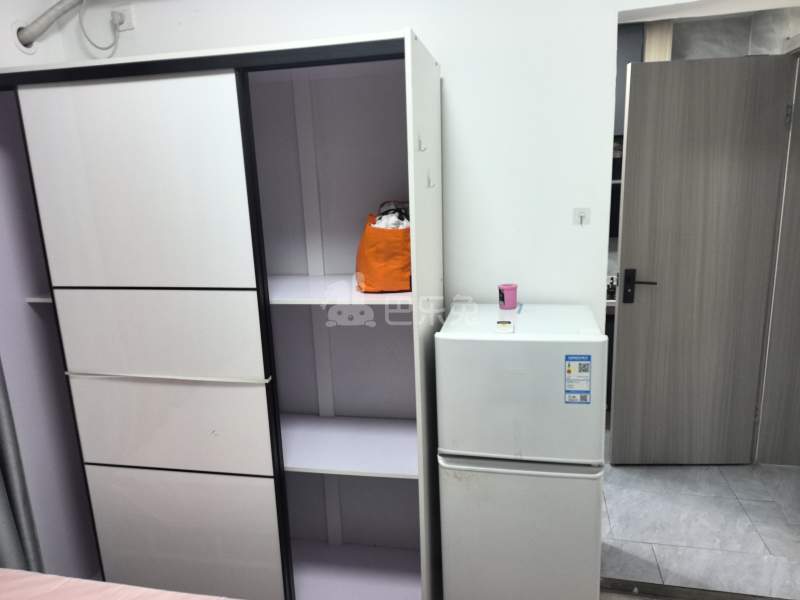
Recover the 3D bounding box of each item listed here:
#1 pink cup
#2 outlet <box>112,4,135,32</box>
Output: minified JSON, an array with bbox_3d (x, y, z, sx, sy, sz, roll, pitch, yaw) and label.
[{"bbox_3d":[0.360,-0.011,1.845,0.065,0.077,0.065,0,13,12],"label":"pink cup"},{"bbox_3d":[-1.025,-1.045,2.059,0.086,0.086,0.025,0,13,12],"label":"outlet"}]

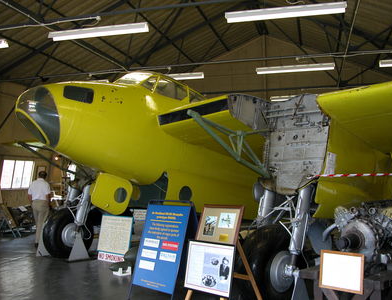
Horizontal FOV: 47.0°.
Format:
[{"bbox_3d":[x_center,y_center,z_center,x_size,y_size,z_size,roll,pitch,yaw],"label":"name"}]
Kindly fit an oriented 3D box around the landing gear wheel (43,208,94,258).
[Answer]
[{"bbox_3d":[-2.420,1.605,8.640,1.000,0.960,0.360,4,-6,-41],"label":"landing gear wheel"}]

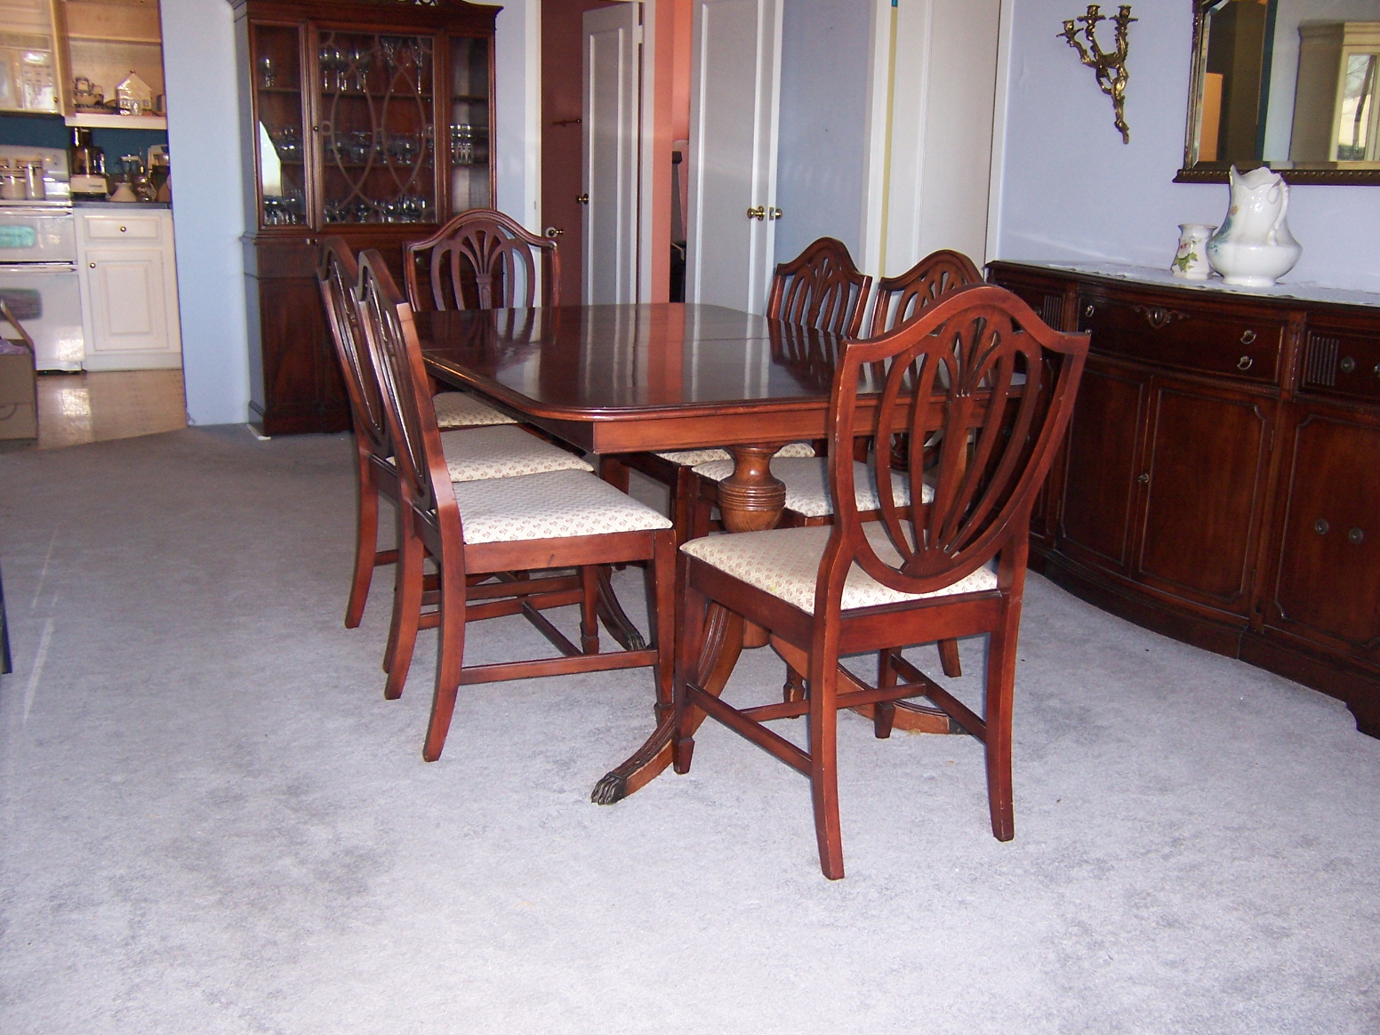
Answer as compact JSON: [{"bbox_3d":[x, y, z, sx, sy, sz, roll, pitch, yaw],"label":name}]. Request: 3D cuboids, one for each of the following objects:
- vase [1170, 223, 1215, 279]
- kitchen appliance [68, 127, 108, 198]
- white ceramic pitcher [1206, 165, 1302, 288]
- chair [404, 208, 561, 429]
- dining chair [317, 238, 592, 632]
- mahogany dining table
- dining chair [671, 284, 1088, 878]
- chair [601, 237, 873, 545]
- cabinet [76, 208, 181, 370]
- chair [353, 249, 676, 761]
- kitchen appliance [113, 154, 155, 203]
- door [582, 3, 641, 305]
[{"bbox_3d":[1.338,-0.704,3.484,0.122,0.140,0.122,-5,16,-24],"label":"vase"},{"bbox_3d":[-3.316,-1.945,7.243,0.205,0.396,0.250,-5,16,-24],"label":"kitchen appliance"},{"bbox_3d":[1.459,-0.750,3.393,0.244,0.293,0.244,-4,16,-20],"label":"white ceramic pitcher"},{"bbox_3d":[-0.539,-0.369,3.832,0.501,0.992,0.566,-5,16,-21],"label":"chair"},{"bbox_3d":[-0.570,-0.178,3.144,0.553,0.970,0.490,-6,17,-27],"label":"dining chair"},{"bbox_3d":[-0.114,-0.030,3.048,1.040,0.751,1.654,-6,16,-24],"label":"mahogany dining table"},{"bbox_3d":[0.314,0.060,2.304,0.490,0.970,0.553,-6,16,-25],"label":"dining chair"},{"bbox_3d":[0.113,-0.237,3.425,0.553,0.970,0.490,-6,16,-27],"label":"chair"},{"bbox_3d":[-3.189,-1.310,7.460,0.485,0.880,0.600,-5,16,-24],"label":"cabinet"},{"bbox_3d":[-0.363,-0.051,2.641,0.550,0.950,0.480,-5,16,-23],"label":"chair"},{"bbox_3d":[-3.115,-1.896,7.367,0.218,0.281,0.200,-5,16,-24],"label":"kitchen appliance"},{"bbox_3d":[-0.487,-1.932,7.793,0.040,2.030,0.635,-8,17,-31],"label":"door"}]

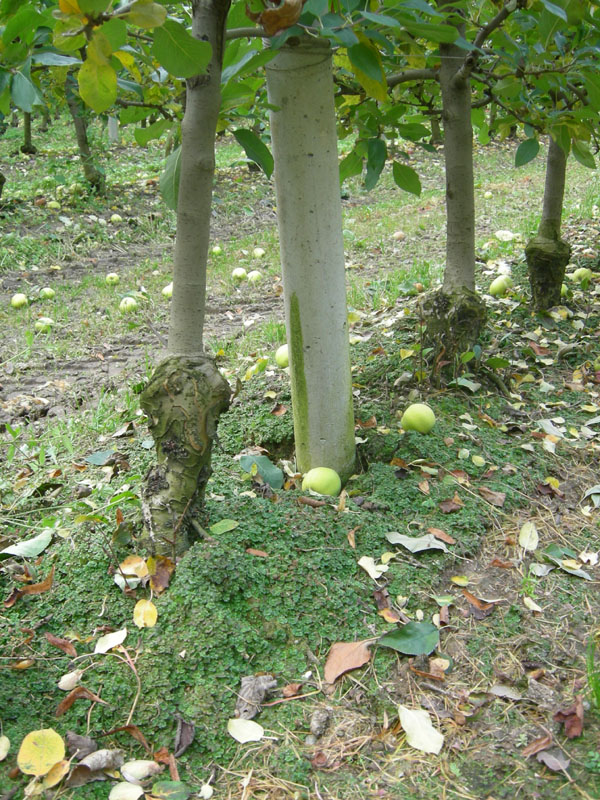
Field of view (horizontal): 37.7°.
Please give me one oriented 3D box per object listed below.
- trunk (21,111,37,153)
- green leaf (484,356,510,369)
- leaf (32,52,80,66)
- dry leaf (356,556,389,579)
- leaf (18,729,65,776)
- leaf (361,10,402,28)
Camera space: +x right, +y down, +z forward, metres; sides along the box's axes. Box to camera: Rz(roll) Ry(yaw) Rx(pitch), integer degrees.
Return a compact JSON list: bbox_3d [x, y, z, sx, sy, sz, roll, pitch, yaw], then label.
[{"bbox_3d":[-2.872,-2.822,9.300,0.170,0.470,0.170,0,18,0],"label":"trunk"},{"bbox_3d":[0.540,-0.102,2.400,0.069,0.016,0.038,0,56,10],"label":"green leaf"},{"bbox_3d":[-0.347,-0.485,1.250,0.070,0.022,0.040,-2,20,-4],"label":"leaf"},{"bbox_3d":[0.121,0.271,1.427,0.038,0.013,0.051,-14,35,-16],"label":"dry leaf"},{"bbox_3d":[-0.296,0.403,1.006,0.048,0.010,0.055,6,41,-3],"label":"leaf"},{"bbox_3d":[0.139,-0.650,1.500,0.072,0.012,0.036,17,23,12],"label":"leaf"}]

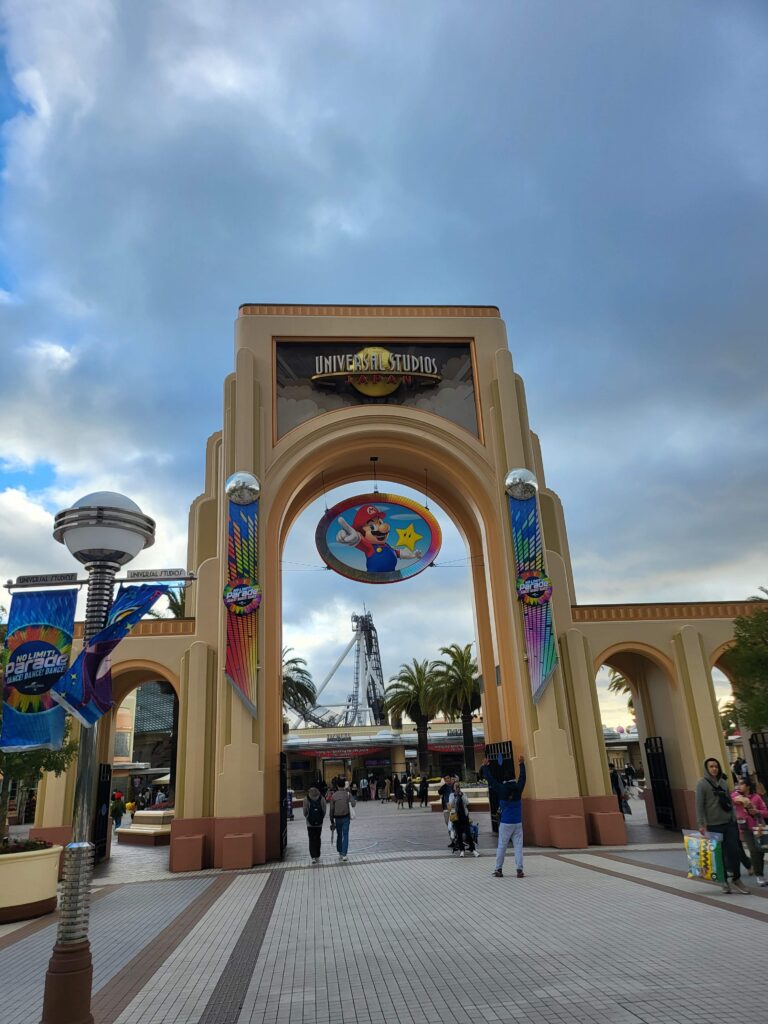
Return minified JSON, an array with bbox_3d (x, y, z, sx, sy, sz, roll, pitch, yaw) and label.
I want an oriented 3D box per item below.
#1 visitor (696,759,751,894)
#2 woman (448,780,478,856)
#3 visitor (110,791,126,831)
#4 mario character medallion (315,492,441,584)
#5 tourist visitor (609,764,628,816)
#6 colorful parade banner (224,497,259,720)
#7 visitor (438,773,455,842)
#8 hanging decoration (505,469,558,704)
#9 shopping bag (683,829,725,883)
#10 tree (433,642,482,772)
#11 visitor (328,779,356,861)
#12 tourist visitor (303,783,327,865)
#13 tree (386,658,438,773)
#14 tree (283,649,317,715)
[{"bbox_3d":[4.736,4.353,10.023,0.570,1.730,0.420,-8,-21,12],"label":"visitor"},{"bbox_3d":[1.804,6.928,16.039,0.620,1.550,0.480,0,-21,-8],"label":"woman"},{"bbox_3d":[-12.328,13.991,33.079,0.520,1.680,0.380,-1,-21,-6],"label":"visitor"},{"bbox_3d":[-0.135,0.759,20.561,3.660,2.760,0.280,-1,-21,-5],"label":"mario character medallion"},{"bbox_3d":[7.214,8.669,21.802,0.580,1.740,0.420,-6,-21,8],"label":"tourist visitor"},{"bbox_3d":[-3.634,2.333,18.269,0.950,5.750,0.200,-1,-21,-5],"label":"colorful parade banner"},{"bbox_3d":[1.596,7.658,18.239,0.500,1.700,0.350,-4,-21,3],"label":"visitor"},{"bbox_3d":[4.038,1.798,19.072,0.980,6.450,0.450,-1,-21,-6],"label":"hanging decoration"},{"bbox_3d":[4.402,4.736,9.746,0.150,0.620,0.540,16,-28,-42],"label":"shopping bag"},{"bbox_3d":[4.785,11.930,42.157,4.400,8.300,4.400,-1,-21,-6],"label":"tree"},{"bbox_3d":[-0.990,7.177,16.631,0.560,1.740,0.380,-1,-21,-6],"label":"visitor"},{"bbox_3d":[-1.581,7.174,16.297,0.540,1.610,0.440,-1,-21,-5],"label":"tourist visitor"},{"bbox_3d":[2.306,14.282,48.964,4.500,8.200,4.500,-1,-21,-5],"label":"tree"},{"bbox_3d":[-6.652,13.337,45.844,4.800,9.300,4.800,-1,-21,-6],"label":"tree"}]

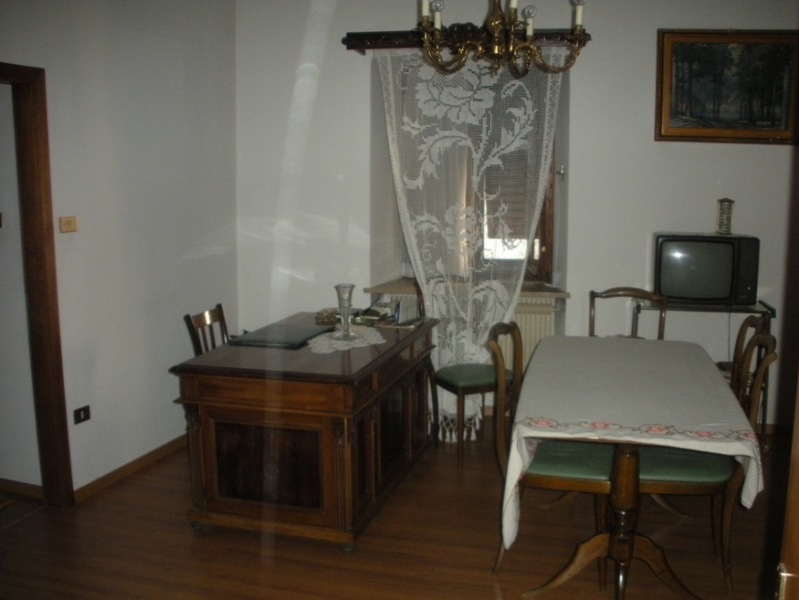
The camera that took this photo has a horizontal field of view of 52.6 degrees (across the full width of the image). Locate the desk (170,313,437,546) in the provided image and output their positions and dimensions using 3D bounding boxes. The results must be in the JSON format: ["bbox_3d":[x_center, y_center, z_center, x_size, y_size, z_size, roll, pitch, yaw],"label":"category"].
[{"bbox_3d":[-0.388,0.588,4.240,0.860,0.785,1.470,2,9,16],"label":"desk"}]

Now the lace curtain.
[{"bbox_3d":[0.431,-0.306,4.904,1.120,2.340,0.200,1,9,9],"label":"lace curtain"}]

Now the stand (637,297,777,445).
[{"bbox_3d":[1.806,0.447,4.871,0.740,0.840,0.420,2,9,15],"label":"stand"}]

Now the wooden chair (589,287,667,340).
[{"bbox_3d":[1.282,0.439,4.657,0.450,0.930,0.500,3,10,23],"label":"wooden chair"}]

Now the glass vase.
[{"bbox_3d":[-0.284,0.055,4.218,0.115,0.286,0.115,0,9,0],"label":"glass vase"}]

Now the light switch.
[{"bbox_3d":[-1.588,-0.362,3.884,0.015,0.080,0.120,3,9,17],"label":"light switch"}]

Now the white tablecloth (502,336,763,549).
[{"bbox_3d":[0.952,0.540,3.430,0.820,0.445,1.580,2,9,14],"label":"white tablecloth"}]

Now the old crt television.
[{"bbox_3d":[1.806,-0.178,4.814,0.575,0.400,0.370,2,9,15],"label":"old crt television"}]

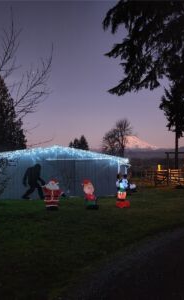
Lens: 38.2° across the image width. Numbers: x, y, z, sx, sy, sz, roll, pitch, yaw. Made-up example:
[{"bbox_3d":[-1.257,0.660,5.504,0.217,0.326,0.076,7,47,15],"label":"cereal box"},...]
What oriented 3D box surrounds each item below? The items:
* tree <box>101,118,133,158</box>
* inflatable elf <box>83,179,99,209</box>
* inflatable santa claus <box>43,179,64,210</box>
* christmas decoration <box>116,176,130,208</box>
[{"bbox_3d":[5.564,-1.133,58.132,6.600,12.400,6.400,0,-3,0],"label":"tree"},{"bbox_3d":[-0.061,1.764,10.674,0.640,1.200,0.500,1,-3,-21],"label":"inflatable elf"},{"bbox_3d":[-1.506,1.726,10.326,0.860,1.240,0.550,1,-3,-12],"label":"inflatable santa claus"},{"bbox_3d":[1.292,1.686,10.728,0.620,1.360,0.500,1,-3,-14],"label":"christmas decoration"}]

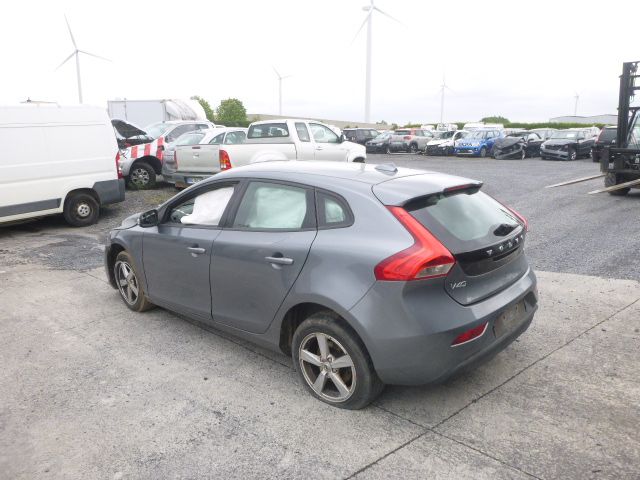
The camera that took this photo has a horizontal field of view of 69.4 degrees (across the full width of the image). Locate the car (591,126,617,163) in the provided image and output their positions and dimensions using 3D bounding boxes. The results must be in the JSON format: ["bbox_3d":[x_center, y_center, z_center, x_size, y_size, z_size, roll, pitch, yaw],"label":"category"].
[{"bbox_3d":[15.100,-4.764,22.949,1.820,1.670,4.500,12,19,41],"label":"car"}]

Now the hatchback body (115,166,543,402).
[{"bbox_3d":[-0.399,0.026,4.375,4.350,1.440,1.810,12,18,39],"label":"hatchback body"}]

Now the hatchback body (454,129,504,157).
[{"bbox_3d":[9.314,-5.673,27.052,1.770,1.520,4.100,11,18,38],"label":"hatchback body"}]

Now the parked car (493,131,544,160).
[{"bbox_3d":[11.533,-5.424,26.549,4.300,1.420,1.780,-12,19,-41],"label":"parked car"}]

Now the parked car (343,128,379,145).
[{"bbox_3d":[3.126,-6.933,31.858,1.780,1.560,4.300,12,18,40],"label":"parked car"}]

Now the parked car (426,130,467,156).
[{"bbox_3d":[8.063,-5.880,28.258,1.740,1.470,4.150,11,18,37],"label":"parked car"}]

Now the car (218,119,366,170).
[{"bbox_3d":[-0.849,-1.911,11.043,1.800,1.820,5.150,12,18,39],"label":"car"}]

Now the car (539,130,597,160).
[{"bbox_3d":[13.815,-5.295,25.798,4.500,1.500,1.810,-13,19,-43],"label":"car"}]

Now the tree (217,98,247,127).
[{"bbox_3d":[-10.654,-14.746,56.109,4.200,5.200,4.200,0,14,0],"label":"tree"}]

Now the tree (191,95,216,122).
[{"bbox_3d":[-14.546,-14.758,56.097,3.900,5.300,3.900,0,14,0],"label":"tree"}]

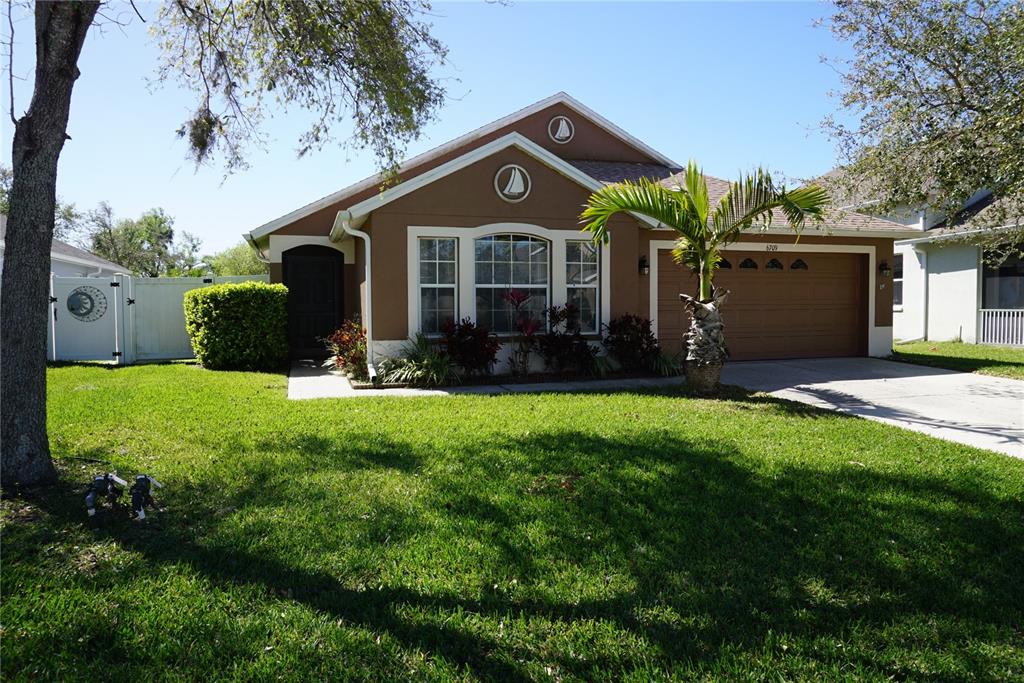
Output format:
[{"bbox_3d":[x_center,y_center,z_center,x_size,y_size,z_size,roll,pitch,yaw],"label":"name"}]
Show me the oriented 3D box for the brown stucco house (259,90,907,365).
[{"bbox_3d":[0.374,-2.651,17.885,13.300,5.800,13.000,-1,2,-17],"label":"brown stucco house"}]

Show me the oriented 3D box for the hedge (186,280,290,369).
[{"bbox_3d":[-5.066,-0.268,12.600,1.780,1.560,1.400,-1,2,-17],"label":"hedge"}]

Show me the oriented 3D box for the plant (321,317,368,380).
[{"bbox_3d":[-2.683,0.105,11.000,0.800,0.970,0.750,-1,2,-17],"label":"plant"}]

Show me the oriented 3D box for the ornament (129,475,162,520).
[{"bbox_3d":[-2.443,1.040,4.550,0.180,0.260,0.190,0,3,20],"label":"ornament"}]

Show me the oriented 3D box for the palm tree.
[{"bbox_3d":[2.693,-0.914,9.600,3.350,3.150,2.700,-1,2,-17],"label":"palm tree"}]

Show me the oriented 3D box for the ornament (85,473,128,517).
[{"bbox_3d":[-2.739,1.038,4.600,0.230,0.260,0.210,0,3,20],"label":"ornament"}]

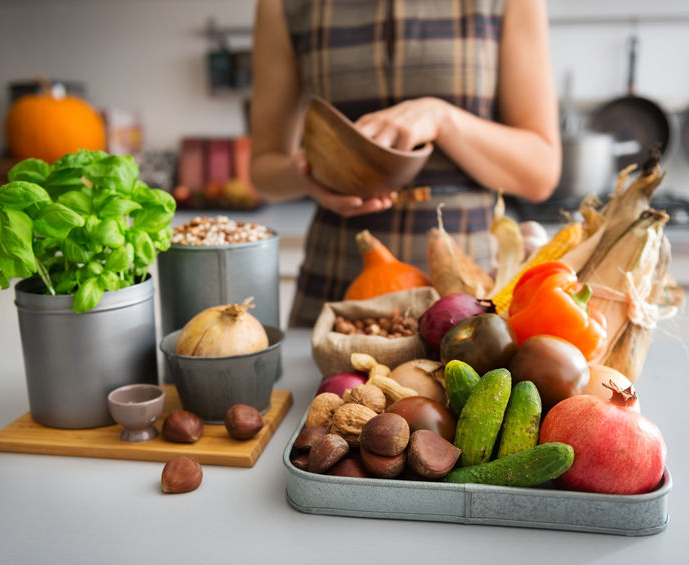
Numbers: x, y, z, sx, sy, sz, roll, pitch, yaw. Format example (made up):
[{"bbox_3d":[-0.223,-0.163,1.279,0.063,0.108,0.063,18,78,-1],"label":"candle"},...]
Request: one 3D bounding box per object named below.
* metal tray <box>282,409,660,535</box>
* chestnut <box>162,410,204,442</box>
[{"bbox_3d":[0.109,0.136,0.690,0.291,0.032,0.235,1,13,10],"label":"metal tray"},{"bbox_3d":[-0.143,0.129,0.709,0.036,0.027,0.032,-1,13,0],"label":"chestnut"}]

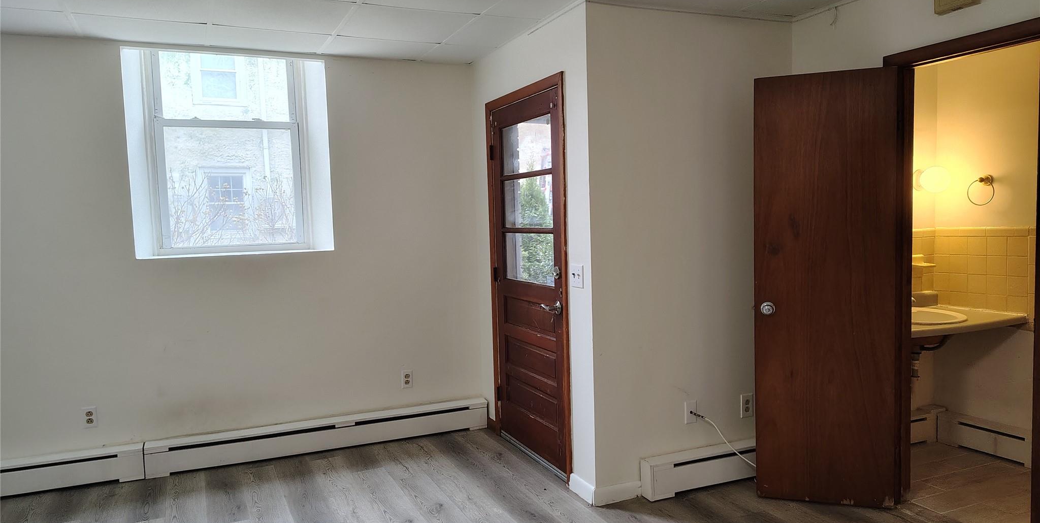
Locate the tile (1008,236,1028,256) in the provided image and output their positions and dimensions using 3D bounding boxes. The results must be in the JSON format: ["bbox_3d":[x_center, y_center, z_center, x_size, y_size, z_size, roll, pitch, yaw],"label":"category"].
[{"bbox_3d":[2.691,-0.078,3.905,0.008,0.108,0.108,-3,4,-25],"label":"tile"}]

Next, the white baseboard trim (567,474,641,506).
[{"bbox_3d":[0.430,1.127,3.654,0.270,0.076,0.270,-3,4,-25],"label":"white baseboard trim"}]

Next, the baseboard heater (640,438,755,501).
[{"bbox_3d":[1.063,1.054,3.751,0.967,0.177,0.090,-3,4,-25],"label":"baseboard heater"}]

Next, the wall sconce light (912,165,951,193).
[{"bbox_3d":[2.386,-0.469,4.160,0.154,0.154,0.182,-3,4,-25],"label":"wall sconce light"}]

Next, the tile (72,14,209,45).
[{"bbox_3d":[-1.929,-1.188,3.690,0.603,0.018,0.480,-3,4,-25],"label":"tile"}]

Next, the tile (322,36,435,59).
[{"bbox_3d":[-0.823,-1.252,4.209,0.603,0.018,0.480,-3,4,-25],"label":"tile"}]

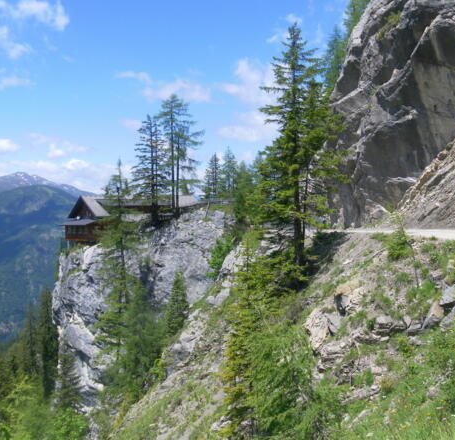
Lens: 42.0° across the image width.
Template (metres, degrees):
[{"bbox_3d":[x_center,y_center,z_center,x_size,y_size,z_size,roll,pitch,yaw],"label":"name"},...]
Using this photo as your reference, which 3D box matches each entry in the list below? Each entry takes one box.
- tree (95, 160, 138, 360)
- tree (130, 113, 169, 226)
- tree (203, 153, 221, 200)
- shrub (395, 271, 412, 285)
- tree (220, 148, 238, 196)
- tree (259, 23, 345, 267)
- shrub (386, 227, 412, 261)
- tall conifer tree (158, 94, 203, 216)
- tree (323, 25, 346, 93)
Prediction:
[{"bbox_3d":[-10.475,3.916,56.000,4.152,19.063,3.945,0,1,0],"label":"tree"},{"bbox_3d":[-10.516,-6.808,80.000,5.123,14.830,4.867,0,1,0],"label":"tree"},{"bbox_3d":[-2.562,-6.884,95.000,2.882,7.845,2.882,0,1,0],"label":"tree"},{"bbox_3d":[6.229,2.035,21.000,0.637,0.495,0.573,0,1,0],"label":"shrub"},{"bbox_3d":[0.327,-7.765,97.000,2.942,8.500,2.942,0,1,0],"label":"tree"},{"bbox_3d":[3.866,-3.944,31.000,4.493,12.747,3.819,0,1,0],"label":"tree"},{"bbox_3d":[6.667,0.911,23.000,1.008,1.318,0.907,0,1,0],"label":"shrub"},{"bbox_3d":[-6.495,-8.844,82.000,6.080,16.997,5.472,0,1,0],"label":"tall conifer tree"},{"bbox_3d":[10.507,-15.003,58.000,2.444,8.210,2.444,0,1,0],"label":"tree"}]

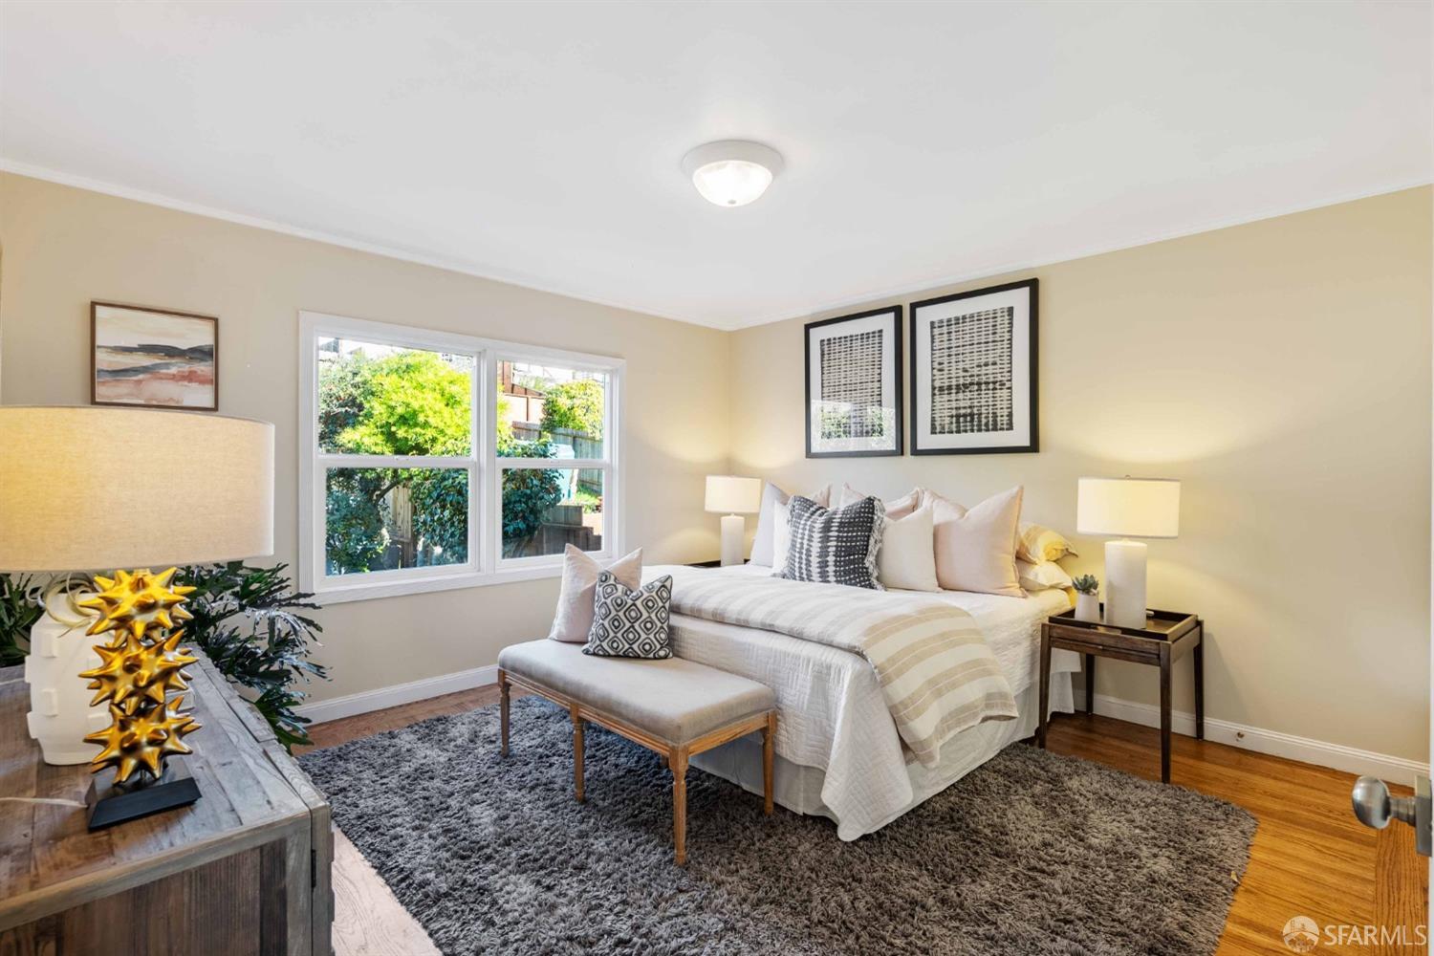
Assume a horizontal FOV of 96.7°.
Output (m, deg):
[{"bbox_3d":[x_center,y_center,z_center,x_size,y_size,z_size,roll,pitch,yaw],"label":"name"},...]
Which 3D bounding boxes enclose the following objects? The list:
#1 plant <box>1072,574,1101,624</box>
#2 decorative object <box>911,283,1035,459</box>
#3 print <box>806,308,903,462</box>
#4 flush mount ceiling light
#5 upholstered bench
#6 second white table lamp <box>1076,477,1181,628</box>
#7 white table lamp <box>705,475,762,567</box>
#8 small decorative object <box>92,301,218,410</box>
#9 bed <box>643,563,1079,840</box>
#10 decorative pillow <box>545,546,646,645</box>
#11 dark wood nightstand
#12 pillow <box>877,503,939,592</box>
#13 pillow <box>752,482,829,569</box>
[{"bbox_3d":[1.691,0.558,2.923,0.108,0.225,0.108,0,0,-44],"label":"plant"},{"bbox_3d":[1.535,-0.634,3.871,0.030,0.985,0.786,0,0,-44],"label":"decorative object"},{"bbox_3d":[0.978,-0.666,4.638,0.822,1.029,0.035,0,1,45],"label":"print"},{"bbox_3d":[0.063,-1.195,2.600,0.418,0.147,0.418,0,0,0],"label":"flush mount ceiling light"},{"bbox_3d":[-0.372,1.002,2.584,1.190,0.480,0.482,0,0,44],"label":"upholstered bench"},{"bbox_3d":[1.858,0.331,2.882,0.392,0.680,0.392,0,0,-44],"label":"second white table lamp"},{"bbox_3d":[0.117,0.317,4.532,0.392,0.680,0.392,0,0,0],"label":"white table lamp"},{"bbox_3d":[-2.539,-0.537,2.896,0.030,0.445,0.434,0,1,45],"label":"small decorative object"},{"bbox_3d":[0.565,0.957,3.600,1.997,0.704,2.023,0,1,45],"label":"bed"},{"bbox_3d":[-0.576,0.559,3.055,0.440,0.460,0.160,0,-19,23],"label":"decorative pillow"},{"bbox_3d":[1.992,1.001,3.138,0.543,0.623,0.677,0,1,45],"label":"dark wood nightstand"},{"bbox_3d":[1.022,0.381,3.658,0.480,0.480,0.150,0,-18,46],"label":"pillow"},{"bbox_3d":[0.509,0.329,4.386,0.580,0.590,0.170,0,-17,46],"label":"pillow"}]

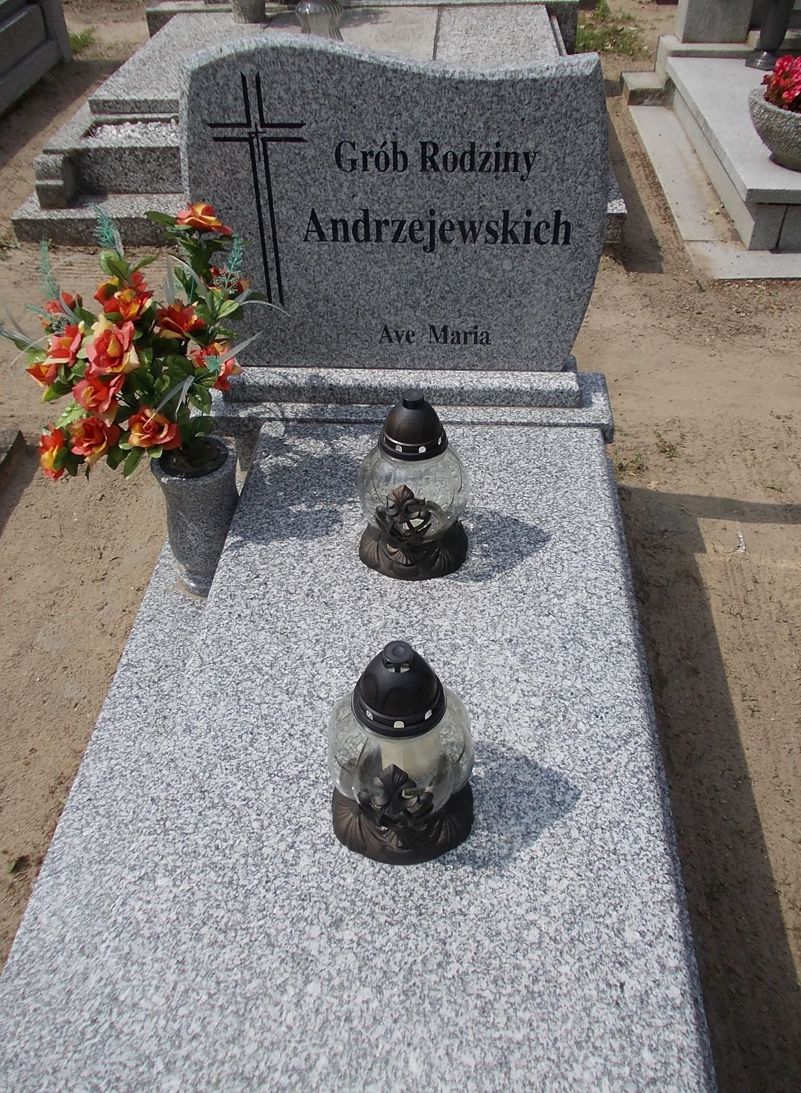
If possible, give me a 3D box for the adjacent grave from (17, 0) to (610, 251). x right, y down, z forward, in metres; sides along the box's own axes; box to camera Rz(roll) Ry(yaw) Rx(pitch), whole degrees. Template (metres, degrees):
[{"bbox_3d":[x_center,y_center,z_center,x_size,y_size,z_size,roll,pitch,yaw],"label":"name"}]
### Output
[{"bbox_3d":[-0.230,-1.995,3.737,2.156,0.506,2.156,1,44,3],"label":"adjacent grave"}]

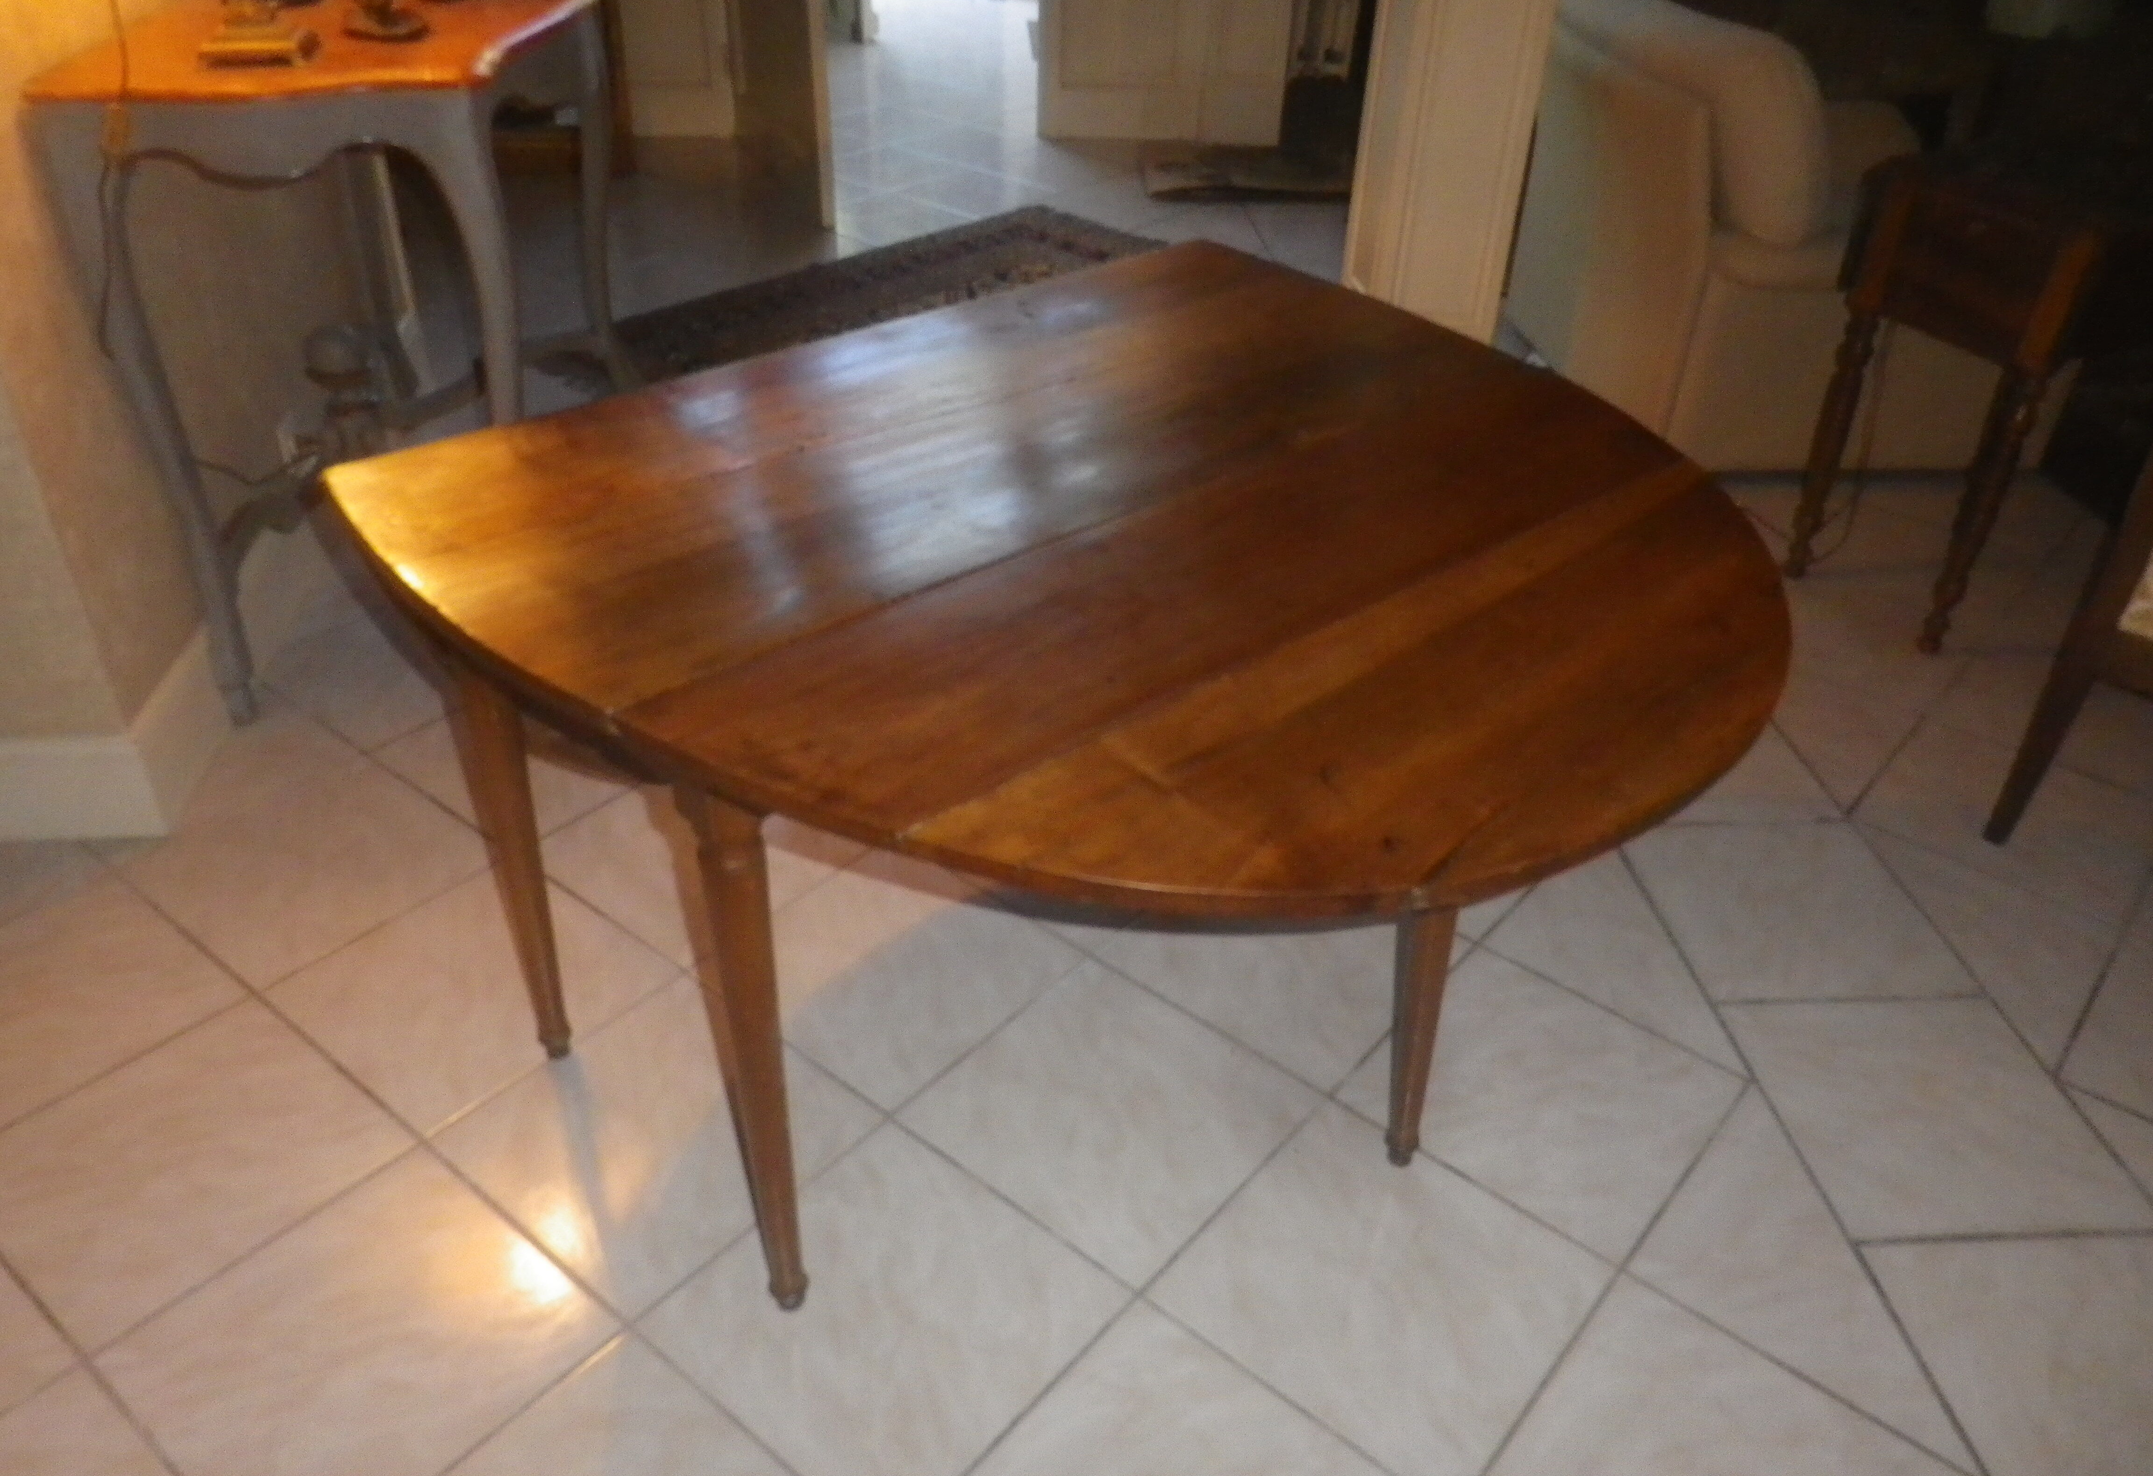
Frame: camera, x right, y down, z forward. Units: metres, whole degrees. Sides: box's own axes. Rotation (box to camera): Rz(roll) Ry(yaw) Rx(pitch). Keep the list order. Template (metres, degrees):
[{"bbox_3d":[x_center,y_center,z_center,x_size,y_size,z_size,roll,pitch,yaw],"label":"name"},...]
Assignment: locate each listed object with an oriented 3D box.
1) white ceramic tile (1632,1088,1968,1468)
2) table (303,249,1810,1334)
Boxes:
[{"bbox_3d":[0.893,0.609,1.819,0.390,0.010,0.390,26,40,31],"label":"white ceramic tile"},{"bbox_3d":[0.078,0.088,1.529,1.132,0.718,1.031,-26,43,-36],"label":"table"}]

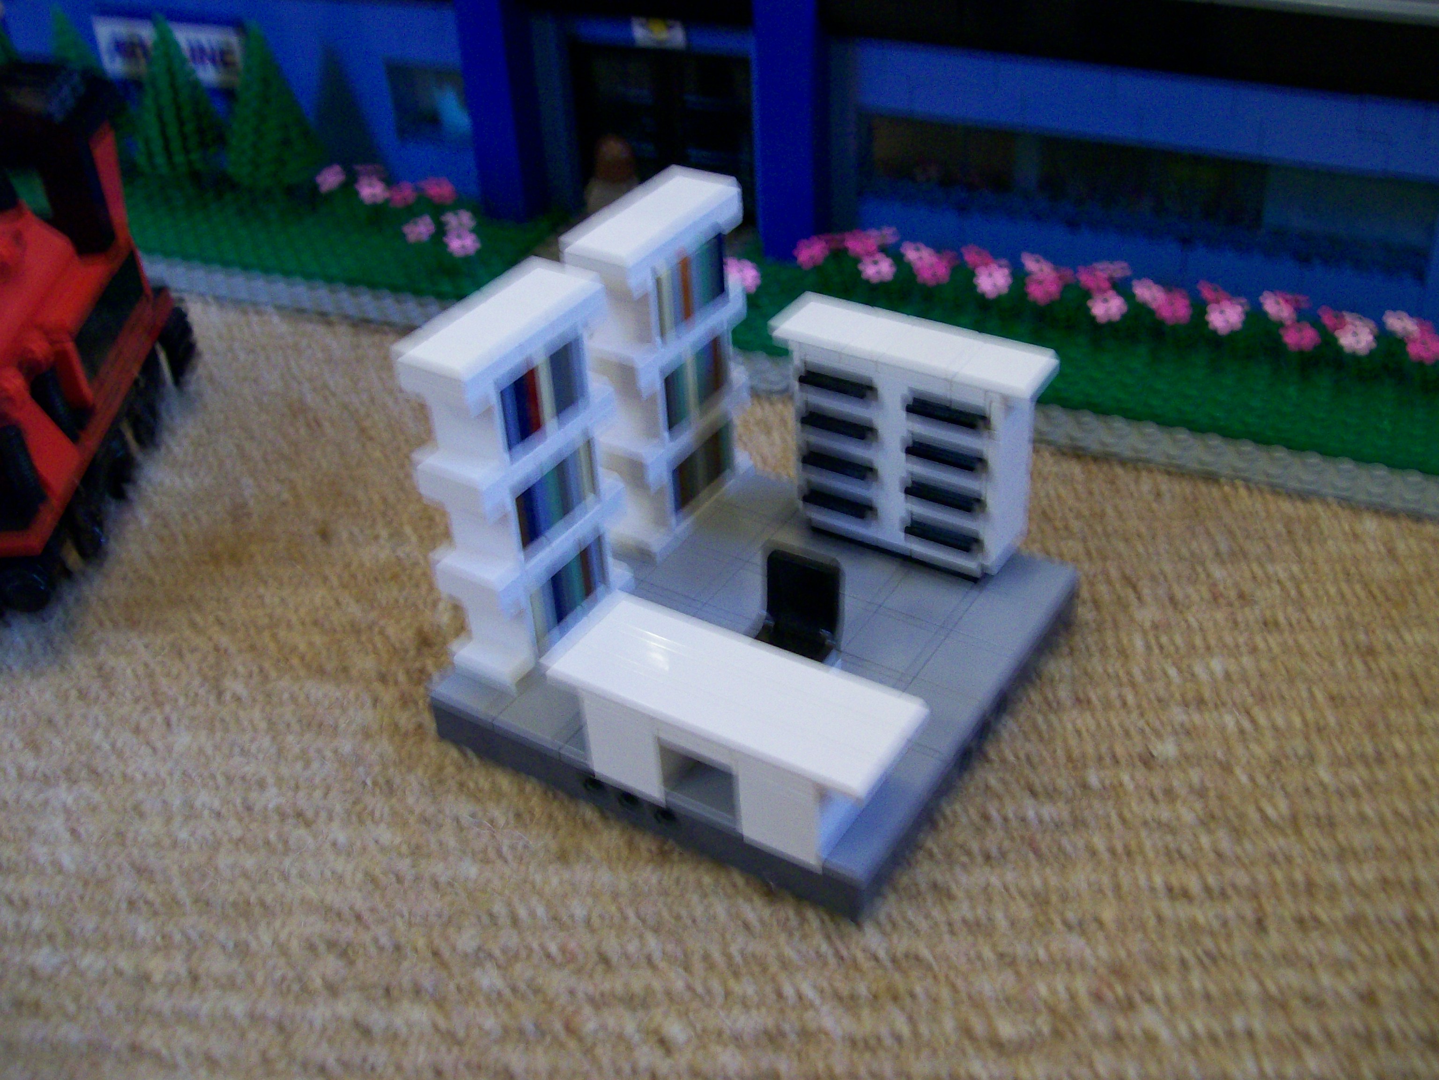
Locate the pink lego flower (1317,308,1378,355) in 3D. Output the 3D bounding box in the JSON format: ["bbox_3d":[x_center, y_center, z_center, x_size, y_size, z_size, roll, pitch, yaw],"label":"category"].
[{"bbox_3d":[0.160,-0.053,0.381,0.013,0.009,0.009,13,39,21],"label":"pink lego flower"}]

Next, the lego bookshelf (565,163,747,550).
[{"bbox_3d":[-0.011,-0.036,0.319,0.016,0.070,0.040,18,41,27],"label":"lego bookshelf"}]

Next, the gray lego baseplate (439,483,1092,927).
[{"bbox_3d":[0.009,0.015,0.301,0.096,0.032,0.096,18,41,27],"label":"gray lego baseplate"}]

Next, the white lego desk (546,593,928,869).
[{"bbox_3d":[0.003,0.034,0.268,0.064,0.022,0.024,18,41,27],"label":"white lego desk"}]

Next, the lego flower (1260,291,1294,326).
[{"bbox_3d":[0.142,-0.059,0.381,0.009,0.006,0.009,13,39,21],"label":"lego flower"}]

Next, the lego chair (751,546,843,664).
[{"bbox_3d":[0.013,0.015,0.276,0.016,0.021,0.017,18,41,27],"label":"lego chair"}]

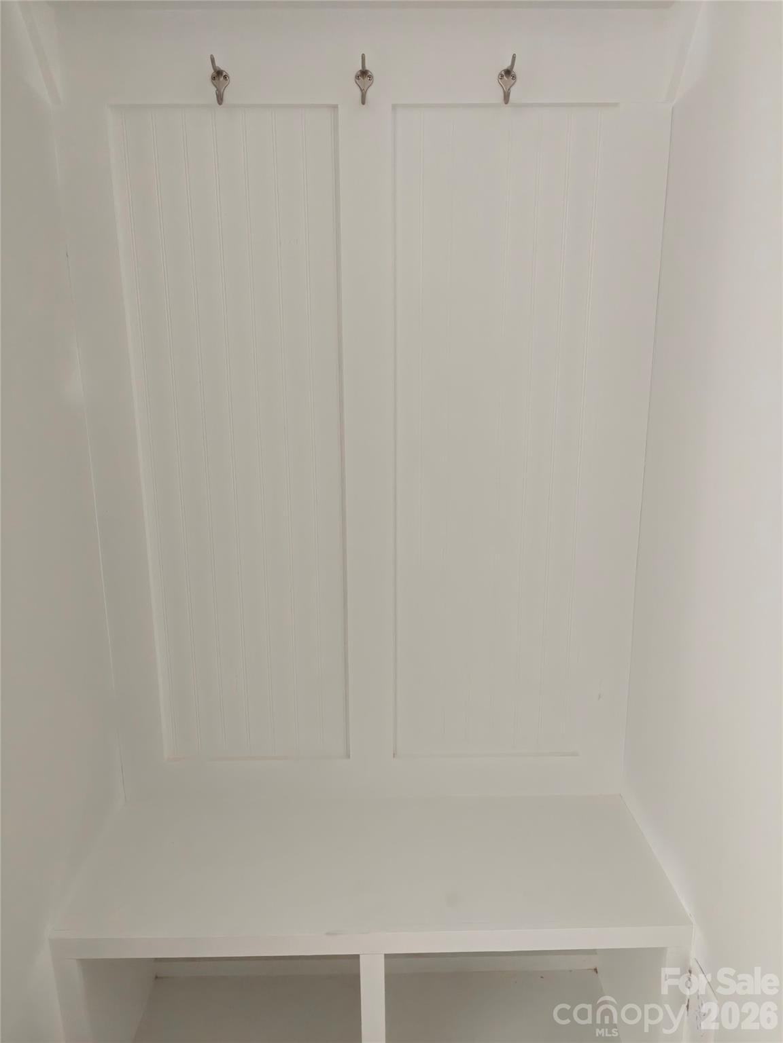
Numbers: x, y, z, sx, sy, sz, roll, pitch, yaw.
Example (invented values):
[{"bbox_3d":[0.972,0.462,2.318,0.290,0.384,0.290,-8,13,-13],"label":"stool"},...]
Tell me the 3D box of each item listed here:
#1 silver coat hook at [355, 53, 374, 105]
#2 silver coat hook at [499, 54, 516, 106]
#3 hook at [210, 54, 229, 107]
[{"bbox_3d":[-0.043,-0.694,1.093,0.030,0.063,0.058,-1,13,-1],"label":"silver coat hook"},{"bbox_3d":[0.187,-0.696,1.097,0.030,0.063,0.058,-1,13,-1],"label":"silver coat hook"},{"bbox_3d":[-0.273,-0.691,1.090,0.030,0.063,0.058,-1,13,-1],"label":"hook"}]

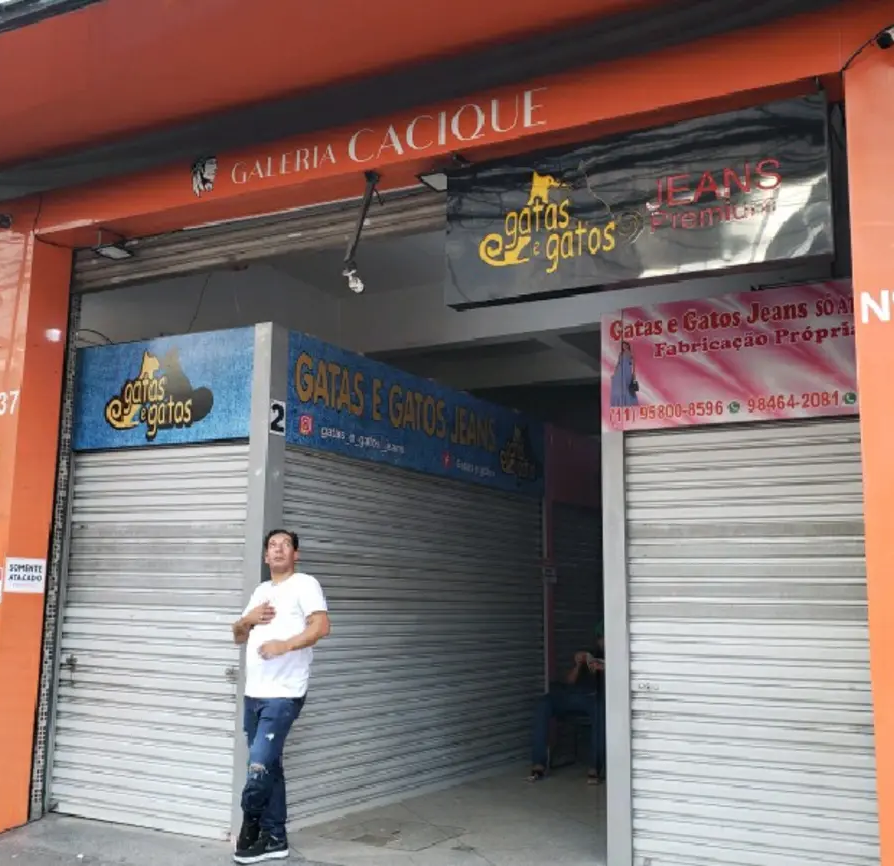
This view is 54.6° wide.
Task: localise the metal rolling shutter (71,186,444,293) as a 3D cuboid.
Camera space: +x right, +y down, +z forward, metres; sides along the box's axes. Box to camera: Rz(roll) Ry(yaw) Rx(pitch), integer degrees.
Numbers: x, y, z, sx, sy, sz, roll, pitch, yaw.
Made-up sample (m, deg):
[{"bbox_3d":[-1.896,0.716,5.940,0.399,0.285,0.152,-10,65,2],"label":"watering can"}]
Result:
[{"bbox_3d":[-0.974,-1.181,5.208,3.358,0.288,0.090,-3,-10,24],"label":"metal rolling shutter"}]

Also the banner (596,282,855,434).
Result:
[{"bbox_3d":[1.569,-0.385,4.586,1.514,0.680,0.050,-3,-10,24],"label":"banner"}]

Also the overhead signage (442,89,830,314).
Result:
[{"bbox_3d":[0.855,-1.054,4.125,1.782,0.742,0.150,-3,-10,24],"label":"overhead signage"}]

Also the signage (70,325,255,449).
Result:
[{"bbox_3d":[-1.834,-0.269,5.566,1.452,0.711,0.080,-3,-10,24],"label":"signage"}]

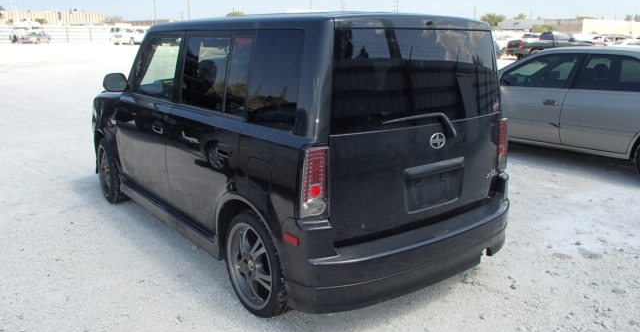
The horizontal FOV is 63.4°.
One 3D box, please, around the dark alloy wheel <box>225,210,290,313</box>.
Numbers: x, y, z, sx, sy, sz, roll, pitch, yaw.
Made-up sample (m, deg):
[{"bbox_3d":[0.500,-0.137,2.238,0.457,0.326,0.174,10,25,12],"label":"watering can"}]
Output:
[{"bbox_3d":[-0.319,0.542,2.946,0.205,0.587,0.587,-11,19,-38],"label":"dark alloy wheel"}]

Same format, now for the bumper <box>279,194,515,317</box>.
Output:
[{"bbox_3d":[0.548,0.377,2.944,1.670,0.465,0.375,-11,19,-38],"label":"bumper"}]

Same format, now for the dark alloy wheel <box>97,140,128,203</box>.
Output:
[{"bbox_3d":[-1.901,0.040,4.816,0.205,0.587,0.587,-9,17,-33],"label":"dark alloy wheel"}]

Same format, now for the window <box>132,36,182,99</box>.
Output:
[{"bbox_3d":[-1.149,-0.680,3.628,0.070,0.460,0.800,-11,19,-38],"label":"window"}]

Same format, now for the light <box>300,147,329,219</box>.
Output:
[{"bbox_3d":[-0.022,0.088,2.367,0.130,0.355,0.120,-11,19,-38],"label":"light"}]

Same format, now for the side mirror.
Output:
[{"bbox_3d":[-1.527,-0.625,3.857,0.180,0.140,0.120,-11,19,-38],"label":"side mirror"}]

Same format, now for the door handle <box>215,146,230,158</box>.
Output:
[{"bbox_3d":[-0.546,-0.072,2.863,0.050,0.060,0.170,-11,19,-38],"label":"door handle"}]

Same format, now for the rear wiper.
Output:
[{"bbox_3d":[0.516,-0.185,2.668,0.570,0.160,0.060,-11,19,-38],"label":"rear wiper"}]

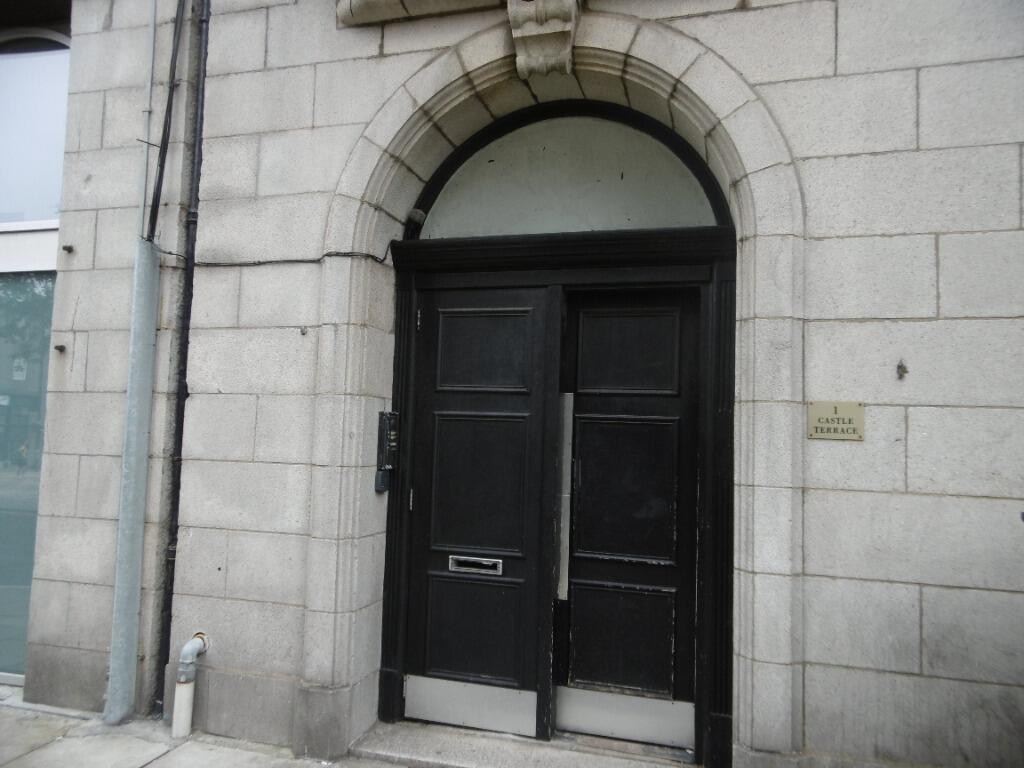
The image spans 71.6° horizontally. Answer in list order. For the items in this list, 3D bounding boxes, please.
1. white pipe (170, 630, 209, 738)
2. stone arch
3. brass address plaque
[{"bbox_3d":[-1.571,1.468,3.450,0.092,0.462,0.120,0,-4,15],"label":"white pipe"},{"bbox_3d":[0.146,0.024,3.283,2.224,3.462,0.330,0,-4,15],"label":"stone arch"},{"bbox_3d":[1.291,0.150,2.832,0.211,0.146,0.012,0,-4,15],"label":"brass address plaque"}]

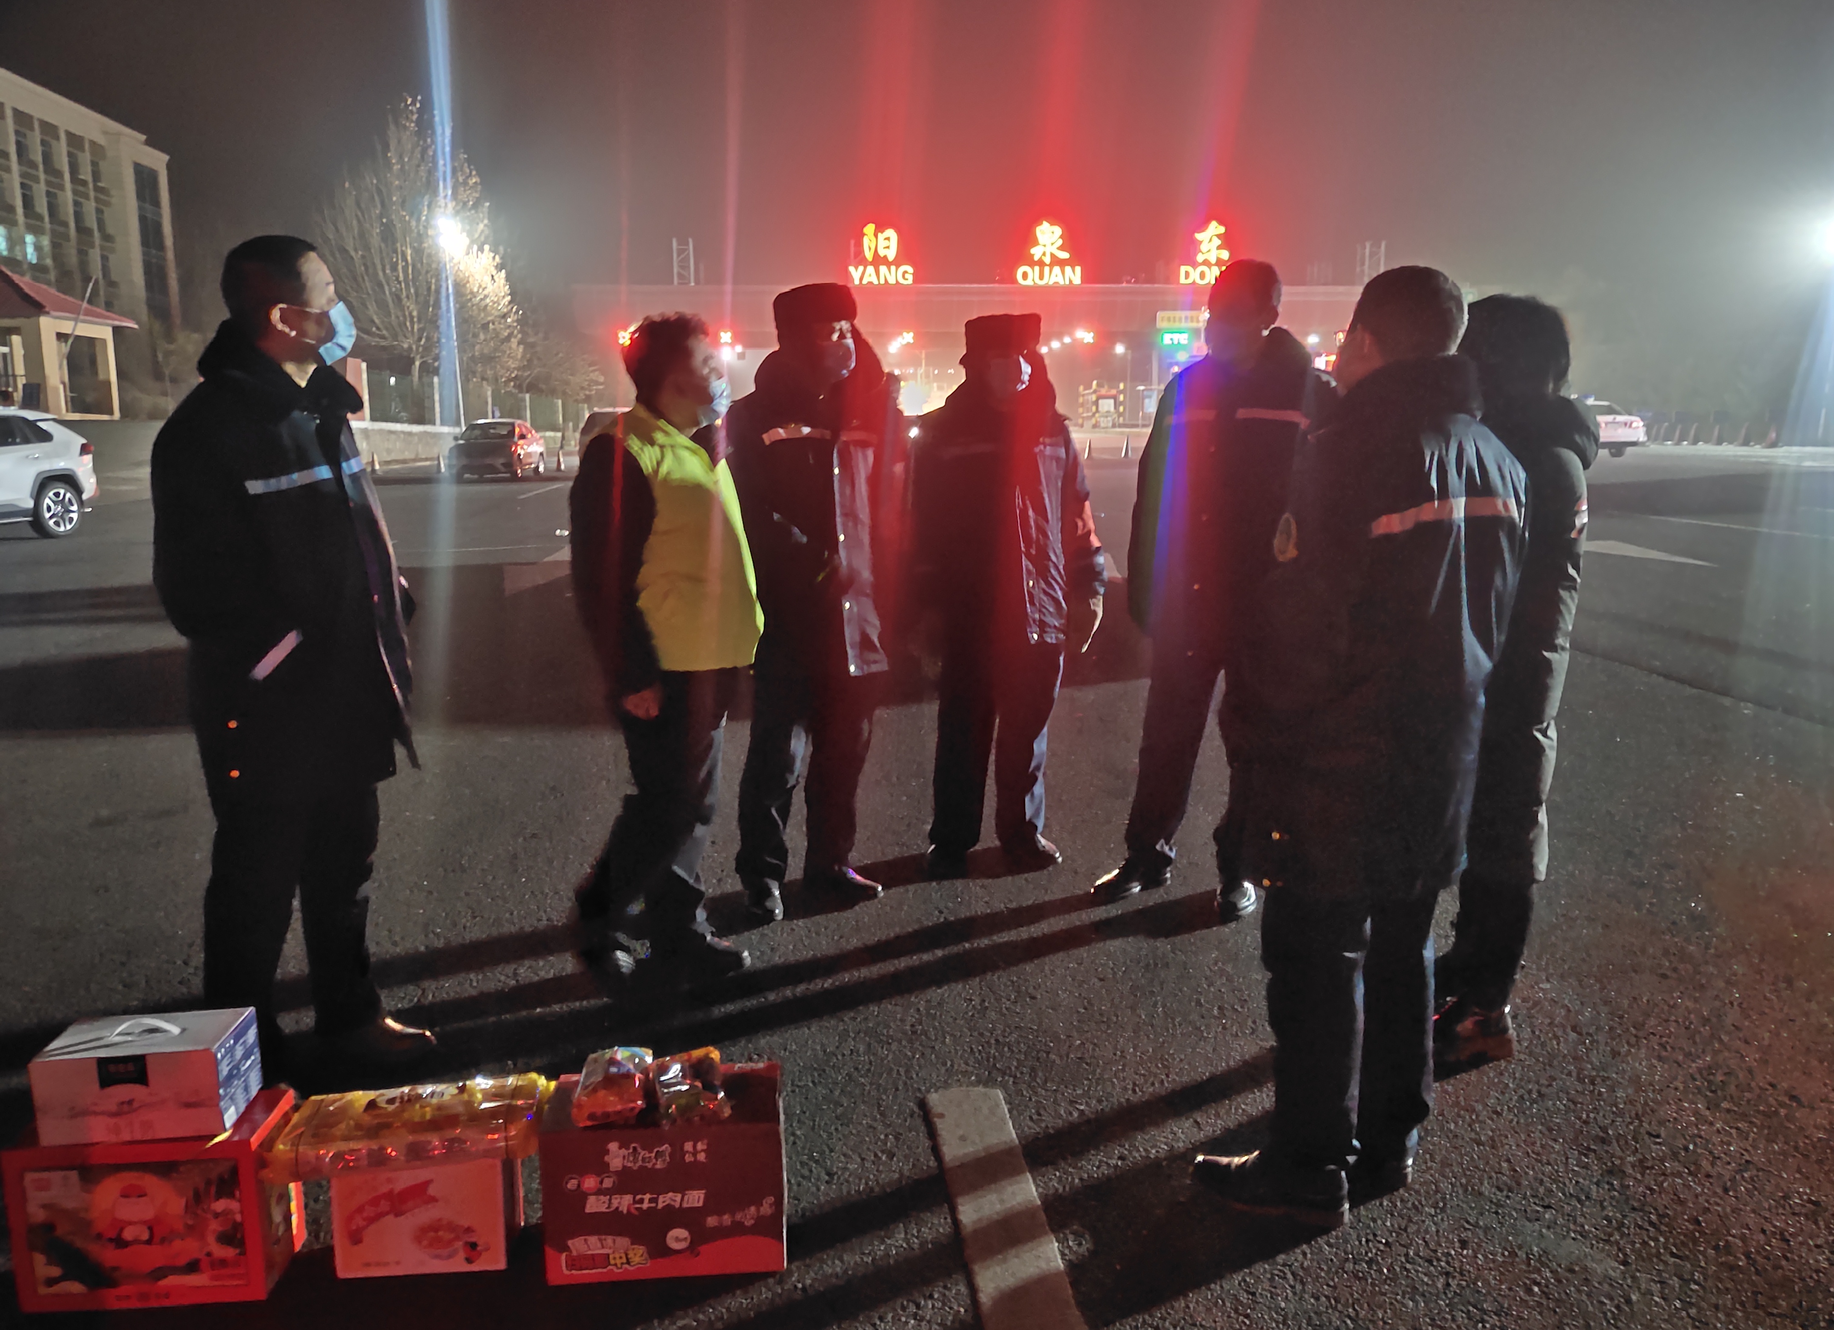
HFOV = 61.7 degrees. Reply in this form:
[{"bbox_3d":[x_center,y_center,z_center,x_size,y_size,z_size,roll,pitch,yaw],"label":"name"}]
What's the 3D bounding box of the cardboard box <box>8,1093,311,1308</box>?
[{"bbox_3d":[-1.311,0.926,2.668,0.404,0.290,0.198,-1,10,-3],"label":"cardboard box"}]

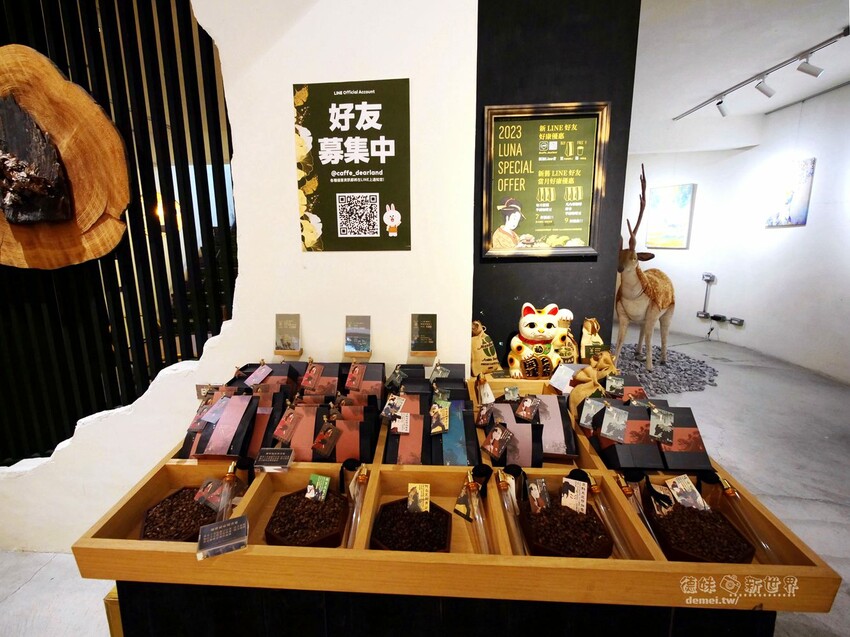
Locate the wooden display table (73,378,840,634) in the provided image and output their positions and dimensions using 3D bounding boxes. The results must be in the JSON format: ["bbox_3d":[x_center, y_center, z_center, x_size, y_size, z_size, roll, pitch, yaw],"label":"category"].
[{"bbox_3d":[0.039,0.715,1.064,1.449,0.886,0.758,0,8,3],"label":"wooden display table"}]

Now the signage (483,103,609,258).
[{"bbox_3d":[0.413,-0.473,1.202,0.405,0.507,0.030,0,10,5],"label":"signage"}]

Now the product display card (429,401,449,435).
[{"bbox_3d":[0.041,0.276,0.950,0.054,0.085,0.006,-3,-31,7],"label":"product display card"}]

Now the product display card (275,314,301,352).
[{"bbox_3d":[-0.538,0.055,1.352,0.097,0.143,0.010,0,3,5],"label":"product display card"}]

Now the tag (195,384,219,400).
[{"bbox_3d":[-0.649,0.222,1.030,0.080,0.054,0.006,2,-21,-7],"label":"tag"}]

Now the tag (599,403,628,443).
[{"bbox_3d":[0.500,0.280,0.905,0.055,0.085,0.006,9,-25,26],"label":"tag"}]

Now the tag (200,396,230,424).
[{"bbox_3d":[-0.628,0.281,1.055,0.054,0.006,0.088,13,40,18],"label":"tag"}]

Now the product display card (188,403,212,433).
[{"bbox_3d":[-0.685,0.308,1.065,0.054,0.006,0.088,-2,44,14],"label":"product display card"}]

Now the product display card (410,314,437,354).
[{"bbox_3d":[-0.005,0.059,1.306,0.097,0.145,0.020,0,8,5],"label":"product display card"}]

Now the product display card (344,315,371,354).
[{"bbox_3d":[-0.258,0.061,1.328,0.097,0.143,0.010,0,3,5],"label":"product display card"}]

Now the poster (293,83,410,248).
[{"bbox_3d":[-0.262,-0.549,1.261,0.420,0.594,0.006,0,8,5],"label":"poster"}]

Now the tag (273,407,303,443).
[{"bbox_3d":[-0.379,0.296,0.950,0.054,0.085,0.006,23,-22,0],"label":"tag"}]

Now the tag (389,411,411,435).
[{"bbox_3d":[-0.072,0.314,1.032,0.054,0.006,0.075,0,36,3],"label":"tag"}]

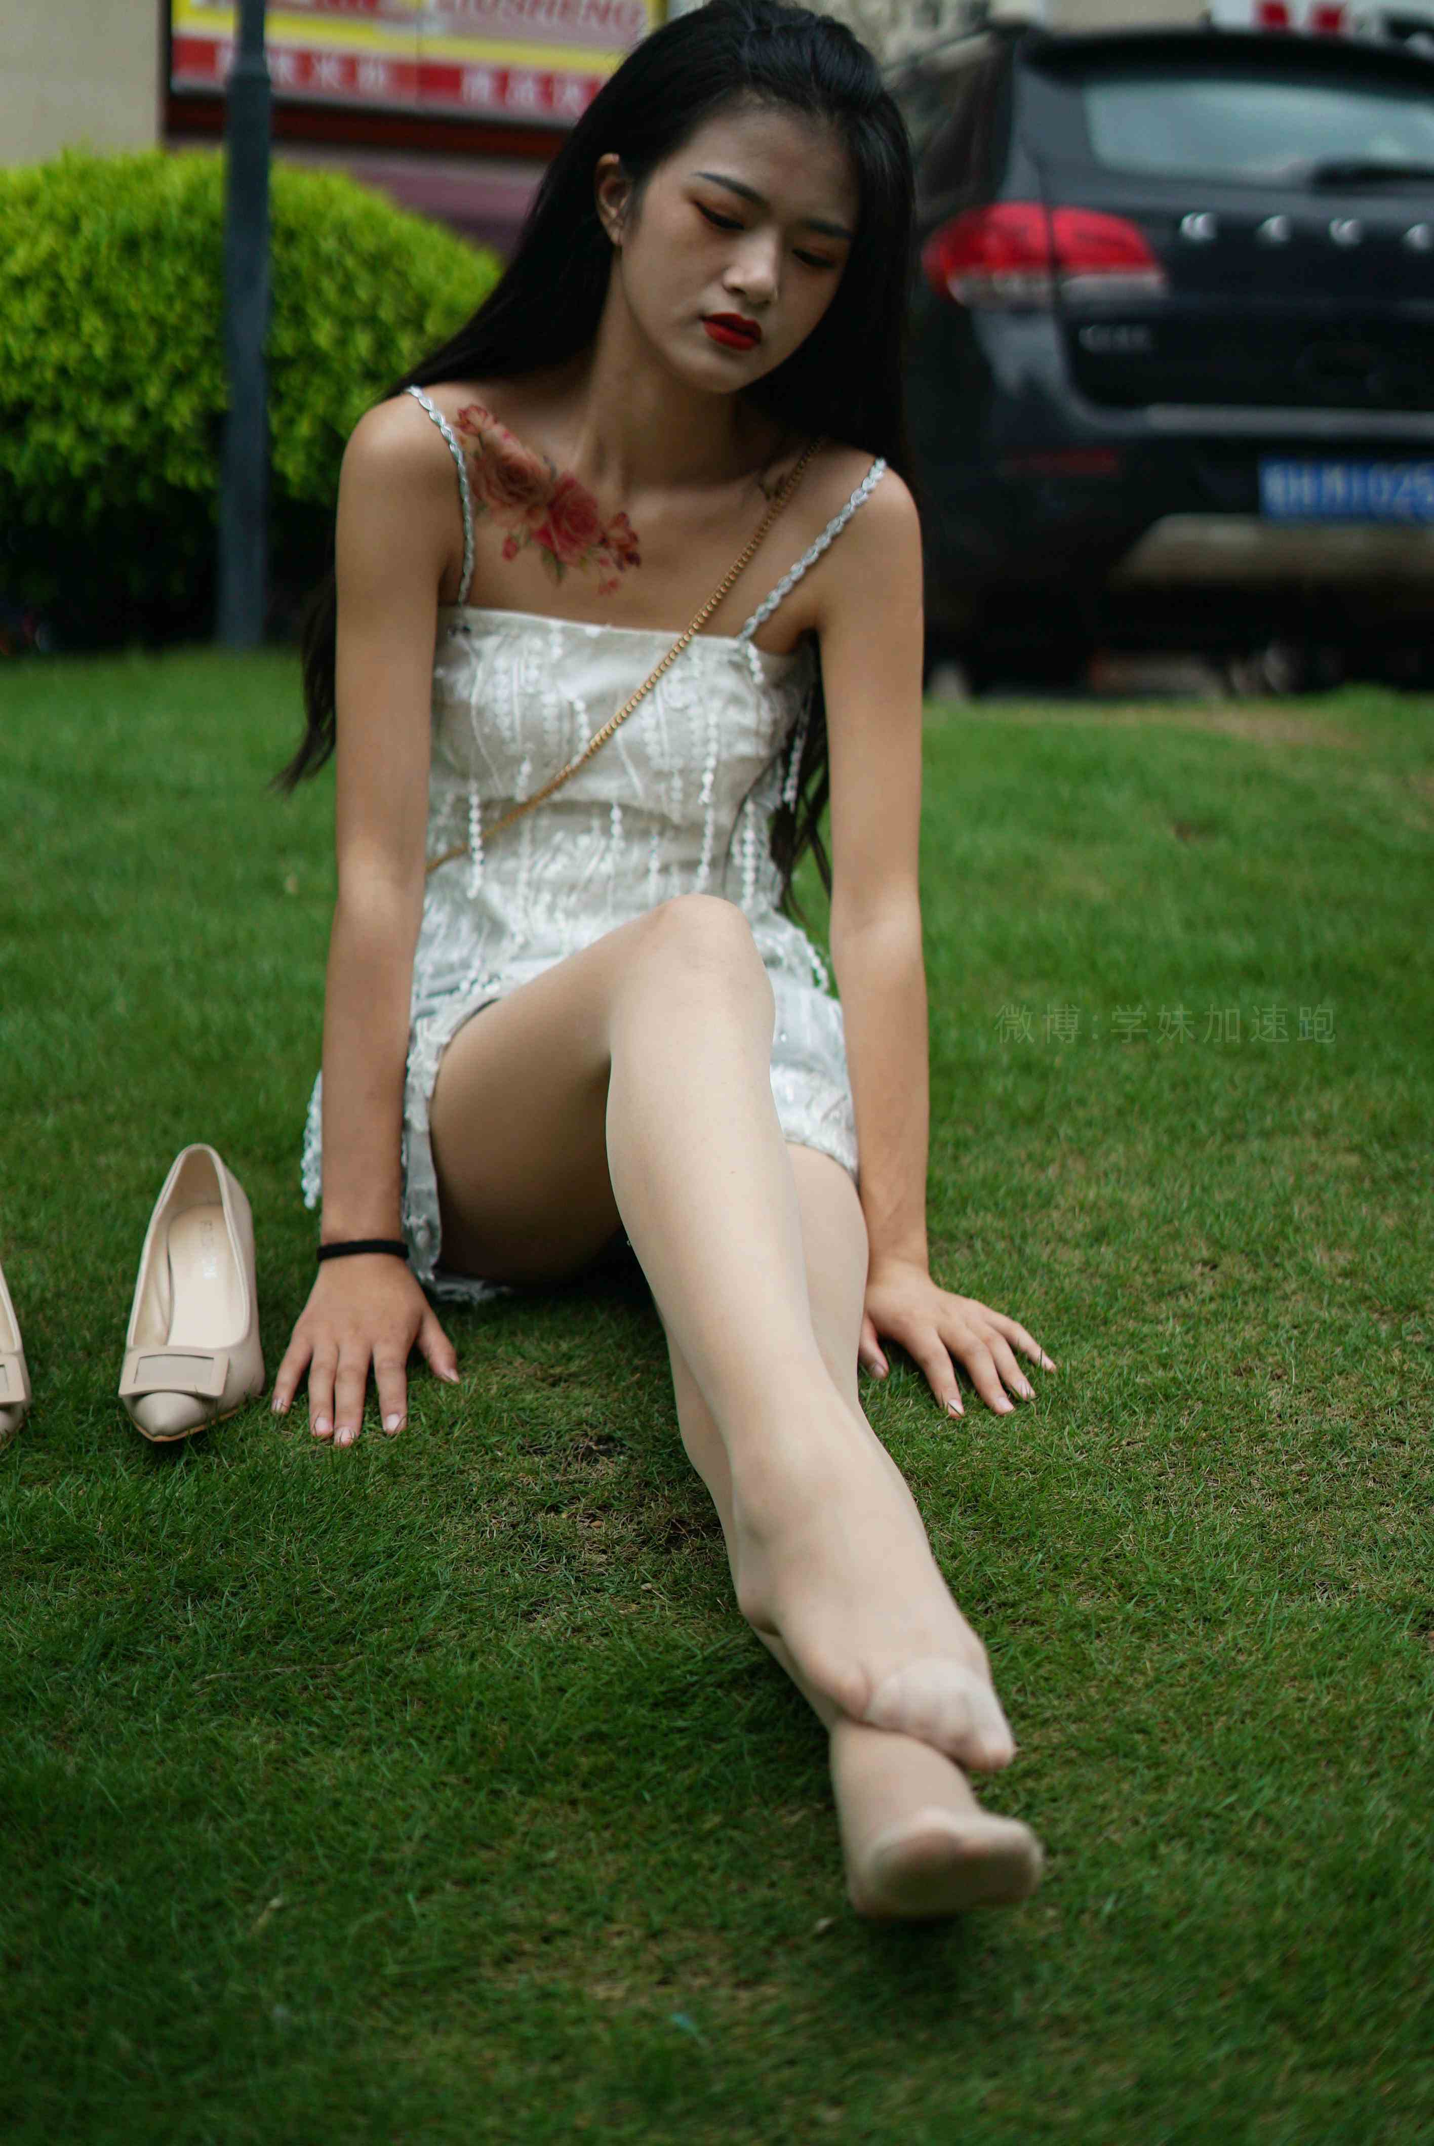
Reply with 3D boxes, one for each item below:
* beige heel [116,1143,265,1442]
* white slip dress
[{"bbox_3d":[-0.311,0.135,1.810,0.079,0.125,0.228,1,12,-5],"label":"beige heel"},{"bbox_3d":[-0.079,-0.148,2.063,0.390,0.595,0.370,2,12,0],"label":"white slip dress"}]

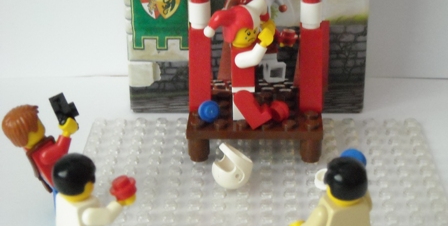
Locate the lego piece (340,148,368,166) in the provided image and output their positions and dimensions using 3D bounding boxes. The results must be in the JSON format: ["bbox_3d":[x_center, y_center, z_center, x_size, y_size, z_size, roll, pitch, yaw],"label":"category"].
[{"bbox_3d":[0.038,0.014,0.321,0.008,0.008,0.005,6,-16,15],"label":"lego piece"}]

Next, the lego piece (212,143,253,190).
[{"bbox_3d":[0.002,0.019,0.372,0.014,0.013,0.013,28,8,-28],"label":"lego piece"}]

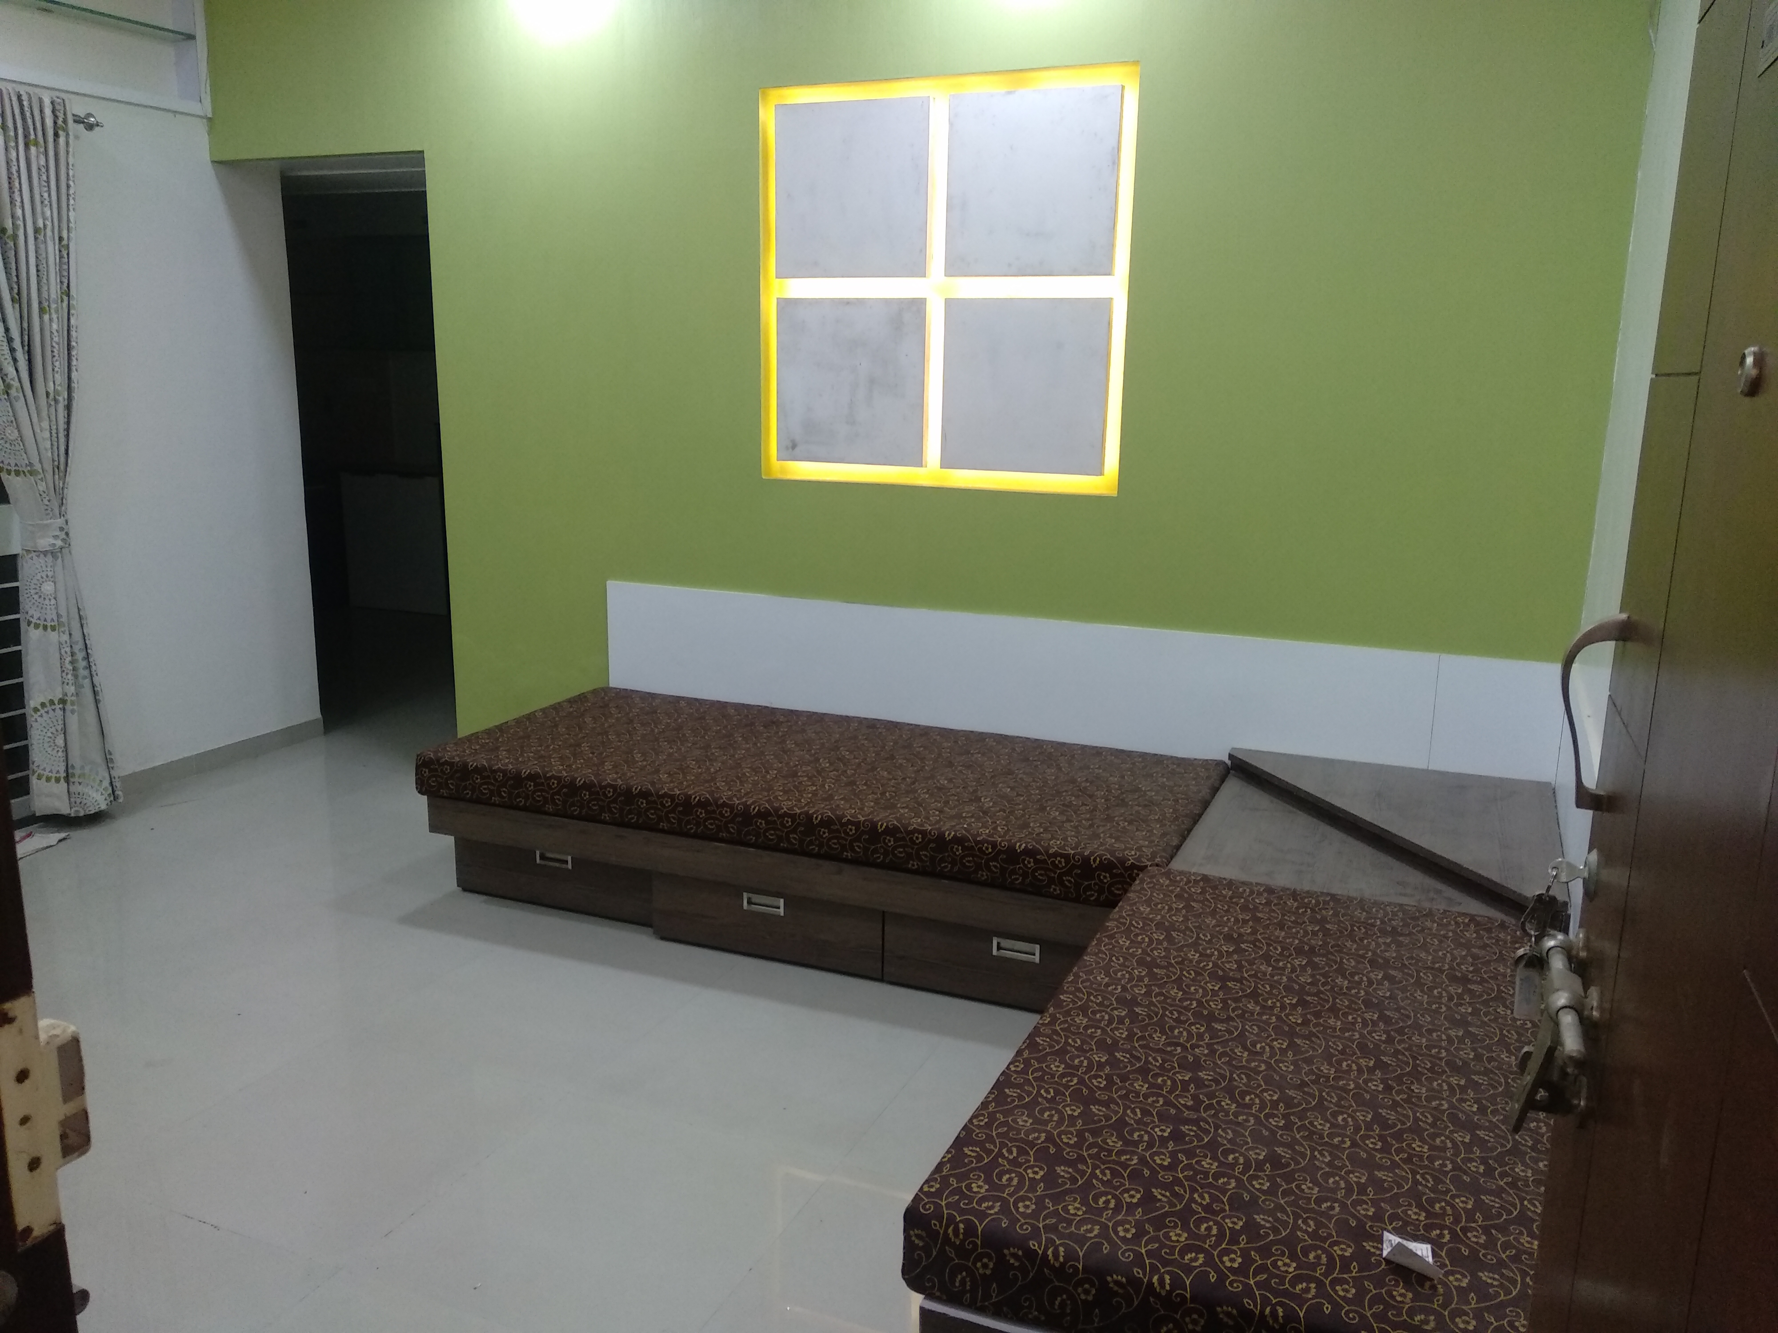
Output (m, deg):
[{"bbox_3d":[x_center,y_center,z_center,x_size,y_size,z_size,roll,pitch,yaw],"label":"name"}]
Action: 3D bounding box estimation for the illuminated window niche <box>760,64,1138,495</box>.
[{"bbox_3d":[0.132,-1.050,3.707,1.081,1.095,0.050,6,13,22],"label":"illuminated window niche"}]

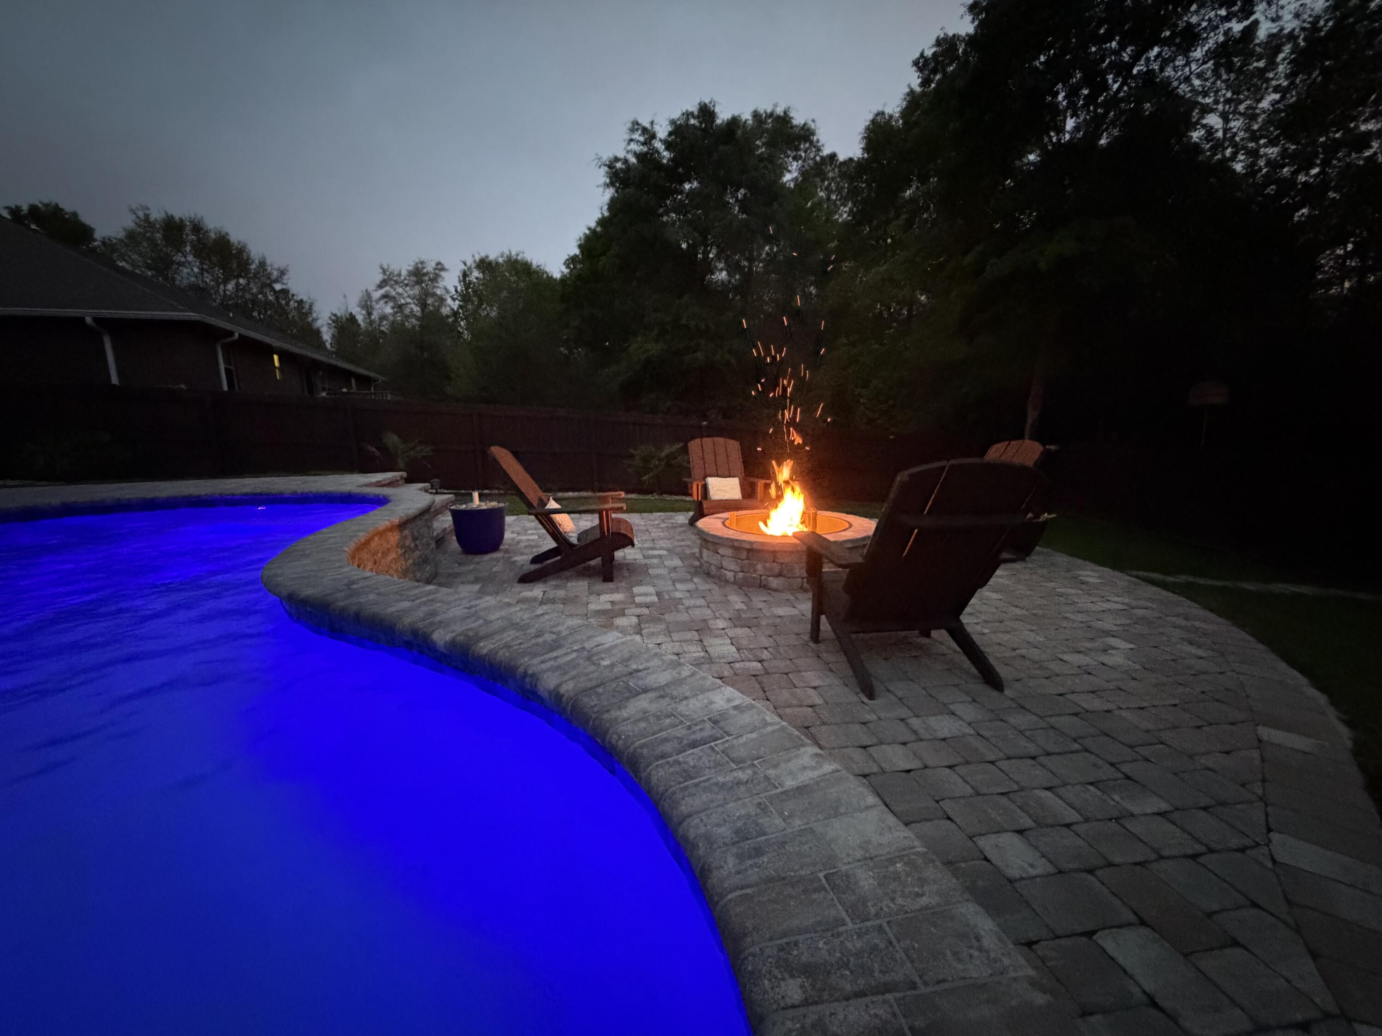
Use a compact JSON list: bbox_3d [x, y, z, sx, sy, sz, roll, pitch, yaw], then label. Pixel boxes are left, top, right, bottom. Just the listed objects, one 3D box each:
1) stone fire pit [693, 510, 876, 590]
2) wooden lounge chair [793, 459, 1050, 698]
[{"bbox_3d":[0.760,0.212,4.420,1.435,0.337,1.435,-1,9,0],"label":"stone fire pit"},{"bbox_3d":[0.975,0.195,2.559,0.814,0.980,0.981,-2,10,-6],"label":"wooden lounge chair"}]

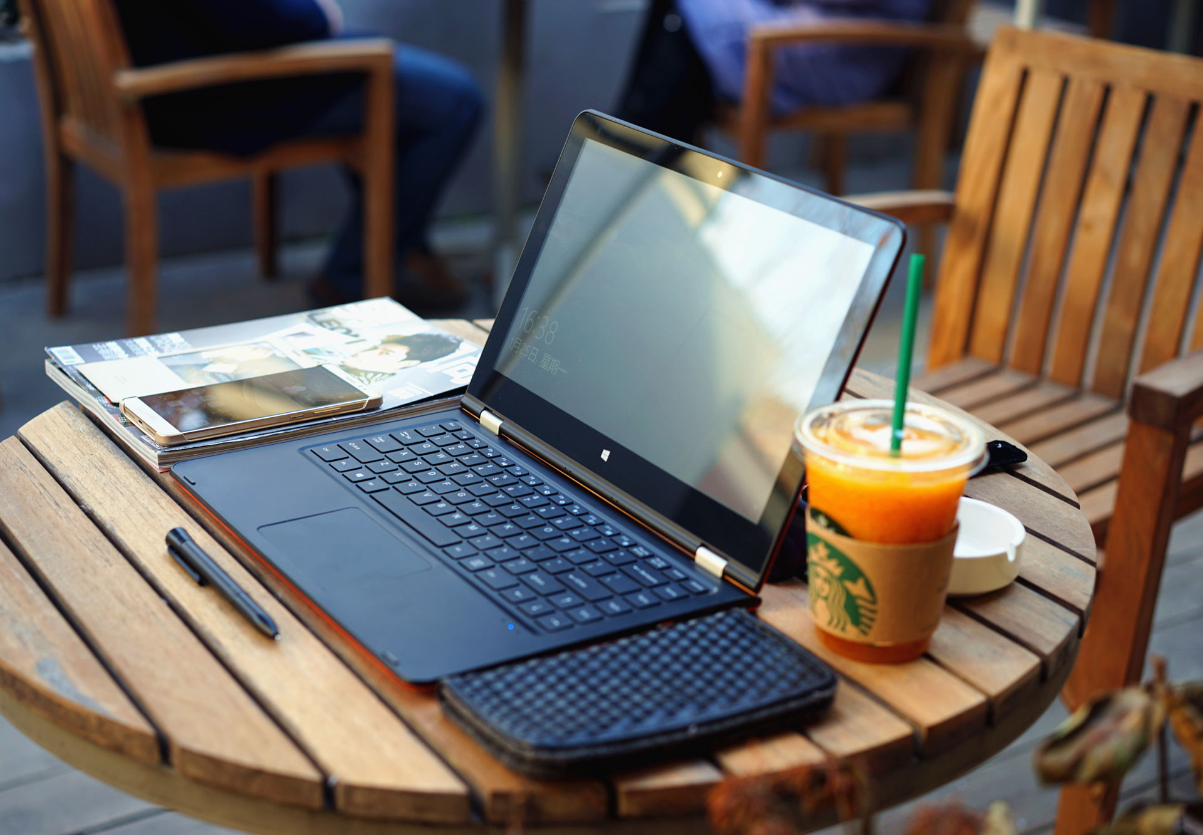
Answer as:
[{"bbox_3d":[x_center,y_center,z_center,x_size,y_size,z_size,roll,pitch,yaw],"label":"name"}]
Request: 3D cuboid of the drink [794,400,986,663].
[{"bbox_3d":[0.149,0.064,1.017,0.102,0.117,0.102,2,20,-1],"label":"drink"}]

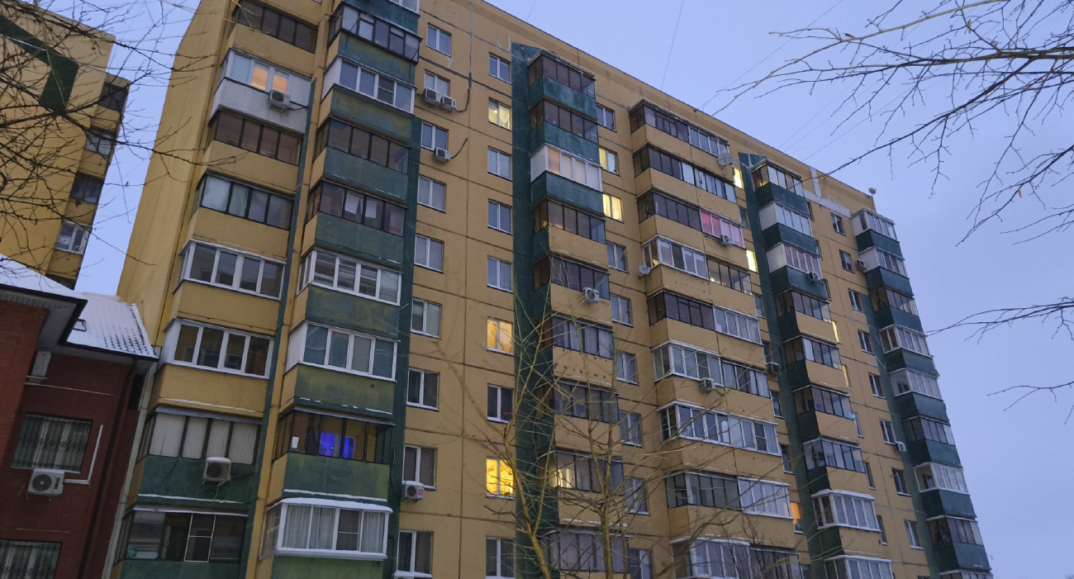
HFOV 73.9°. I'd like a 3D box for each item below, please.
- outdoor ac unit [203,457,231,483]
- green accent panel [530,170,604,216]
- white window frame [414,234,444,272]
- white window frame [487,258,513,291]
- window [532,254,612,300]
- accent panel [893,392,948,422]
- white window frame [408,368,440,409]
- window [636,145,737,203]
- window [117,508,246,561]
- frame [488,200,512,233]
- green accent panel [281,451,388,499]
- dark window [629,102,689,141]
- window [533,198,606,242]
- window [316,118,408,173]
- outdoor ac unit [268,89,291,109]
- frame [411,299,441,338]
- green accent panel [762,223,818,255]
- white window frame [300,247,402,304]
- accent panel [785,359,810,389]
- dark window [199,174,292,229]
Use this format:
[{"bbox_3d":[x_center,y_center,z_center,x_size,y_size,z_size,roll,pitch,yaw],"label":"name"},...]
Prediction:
[{"bbox_3d":[-9.334,5.312,20.839,0.698,0.557,0.283,16,-32,-31],"label":"outdoor ac unit"},{"bbox_3d":[1.453,-4.103,32.887,3.224,1.389,1.150,16,-32,-31],"label":"green accent panel"},{"bbox_3d":[-4.325,-1.439,28.669,1.242,1.394,0.153,16,-31,-31],"label":"white window frame"},{"bbox_3d":[-1.578,-0.677,30.396,1.191,1.394,0.153,16,-31,-31],"label":"white window frame"},{"bbox_3d":[1.553,-0.286,30.665,3.203,1.305,1.185,16,-32,-31],"label":"window"},{"bbox_3d":[23.250,7.277,43.070,3.395,1.365,1.075,17,-32,-31],"label":"accent panel"},{"bbox_3d":[-4.181,3.687,26.311,1.239,1.330,0.150,16,-32,-31],"label":"white window frame"},{"bbox_3d":[8.214,-5.963,39.139,6.553,1.473,1.138,16,-32,-31],"label":"window"},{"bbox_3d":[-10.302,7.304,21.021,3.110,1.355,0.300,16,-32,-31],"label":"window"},{"bbox_3d":[-1.585,-3.123,30.849,1.234,1.399,0.120,16,-32,-31],"label":"frame"},{"bbox_3d":[-6.018,5.770,21.564,3.250,1.200,0.150,16,-31,-32],"label":"green accent panel"},{"bbox_3d":[6.875,-8.906,39.663,3.350,1.410,1.109,16,-32,-31],"label":"dark window"},{"bbox_3d":[1.481,-2.755,31.909,3.193,1.355,1.185,16,-32,-31],"label":"window"},{"bbox_3d":[-6.753,-5.249,27.887,3.278,1.272,1.252,16,-31,-31],"label":"window"},{"bbox_3d":[-9.750,-7.131,27.067,0.719,0.546,0.283,16,-32,-31],"label":"outdoor ac unit"},{"bbox_3d":[-4.150,1.115,26.621,1.252,1.394,0.192,16,-32,-31],"label":"frame"},{"bbox_3d":[14.720,-2.598,41.398,3.266,1.307,1.140,17,-32,-31],"label":"green accent panel"},{"bbox_3d":[-6.388,-0.172,24.711,3.168,1.285,1.194,16,-32,-31],"label":"white window frame"},{"bbox_3d":[14.042,4.615,38.147,0.140,1.453,1.093,16,-32,-31],"label":"accent panel"},{"bbox_3d":[-10.604,-3.124,26.183,3.129,1.355,0.200,16,-32,-31],"label":"dark window"}]

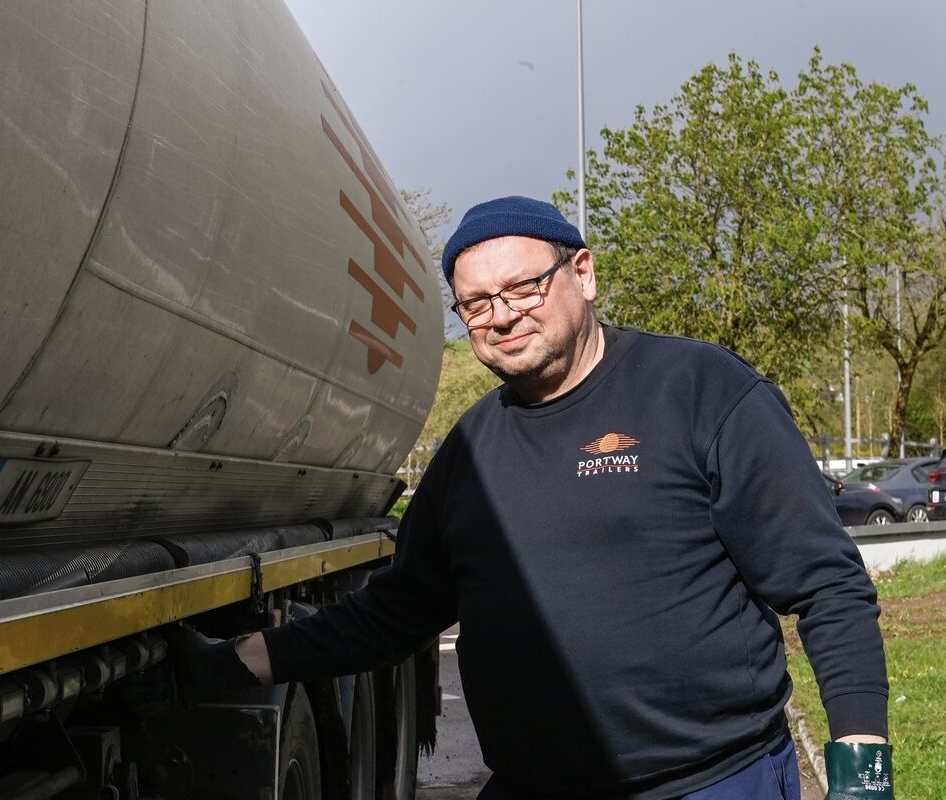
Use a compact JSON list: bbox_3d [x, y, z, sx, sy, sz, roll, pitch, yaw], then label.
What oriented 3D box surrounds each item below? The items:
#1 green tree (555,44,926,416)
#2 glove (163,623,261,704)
[{"bbox_3d":[5.820,-2.500,44.000,7.600,9.700,7.000,-1,-3,0],"label":"green tree"},{"bbox_3d":[-0.405,0.408,3.220,0.170,0.125,0.110,-2,-3,27],"label":"glove"}]

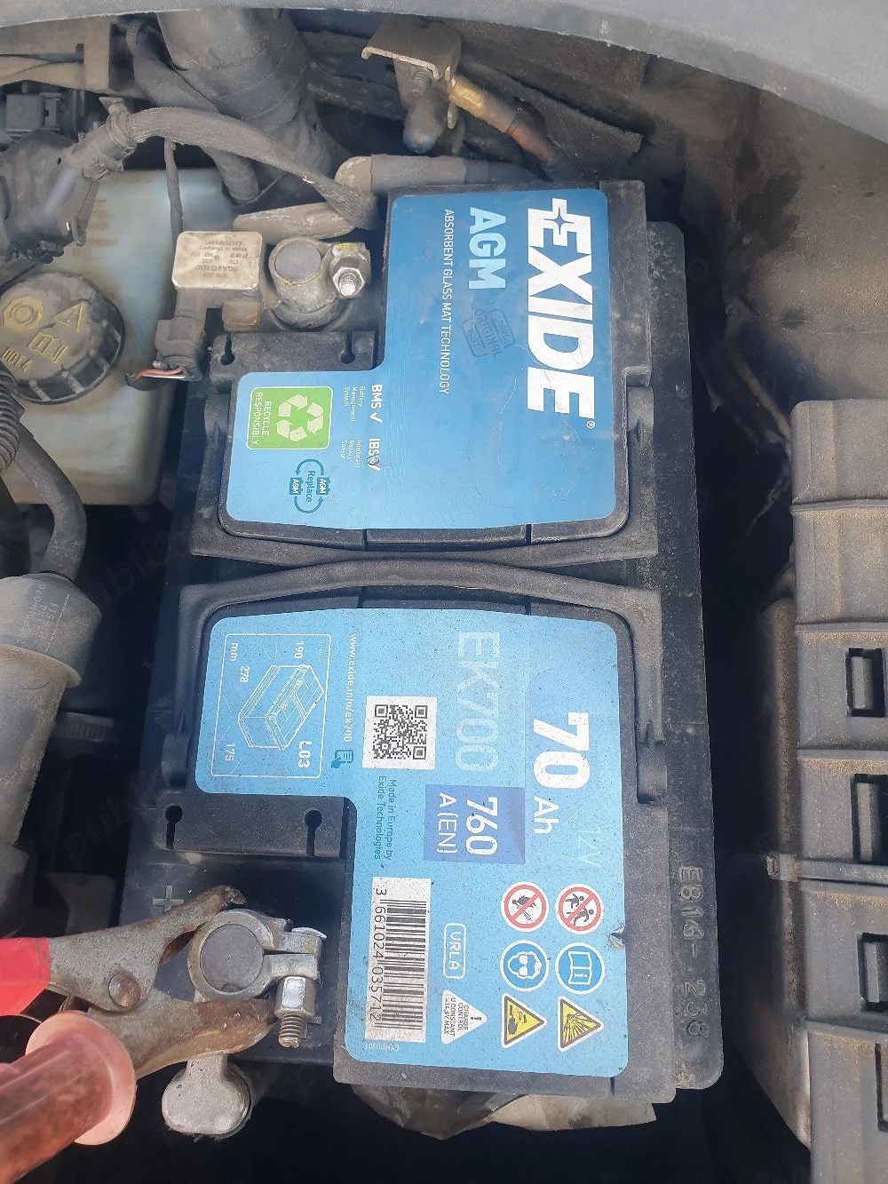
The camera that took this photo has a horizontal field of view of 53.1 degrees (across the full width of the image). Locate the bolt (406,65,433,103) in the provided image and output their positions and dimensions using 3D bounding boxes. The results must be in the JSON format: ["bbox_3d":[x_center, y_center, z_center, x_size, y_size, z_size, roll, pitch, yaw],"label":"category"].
[{"bbox_3d":[-0.011,-0.226,0.395,0.010,0.010,0.018,16,95,10],"label":"bolt"}]

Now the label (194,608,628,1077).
[{"bbox_3d":[-0.011,0.064,0.246,0.120,0.004,0.121,0,74,5],"label":"label"}]

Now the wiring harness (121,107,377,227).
[{"bbox_3d":[-0.077,-0.164,0.336,0.100,0.032,0.022,20,76,11],"label":"wiring harness"}]

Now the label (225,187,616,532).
[{"bbox_3d":[-0.007,-0.077,0.287,0.120,0.004,0.121,0,74,5],"label":"label"}]

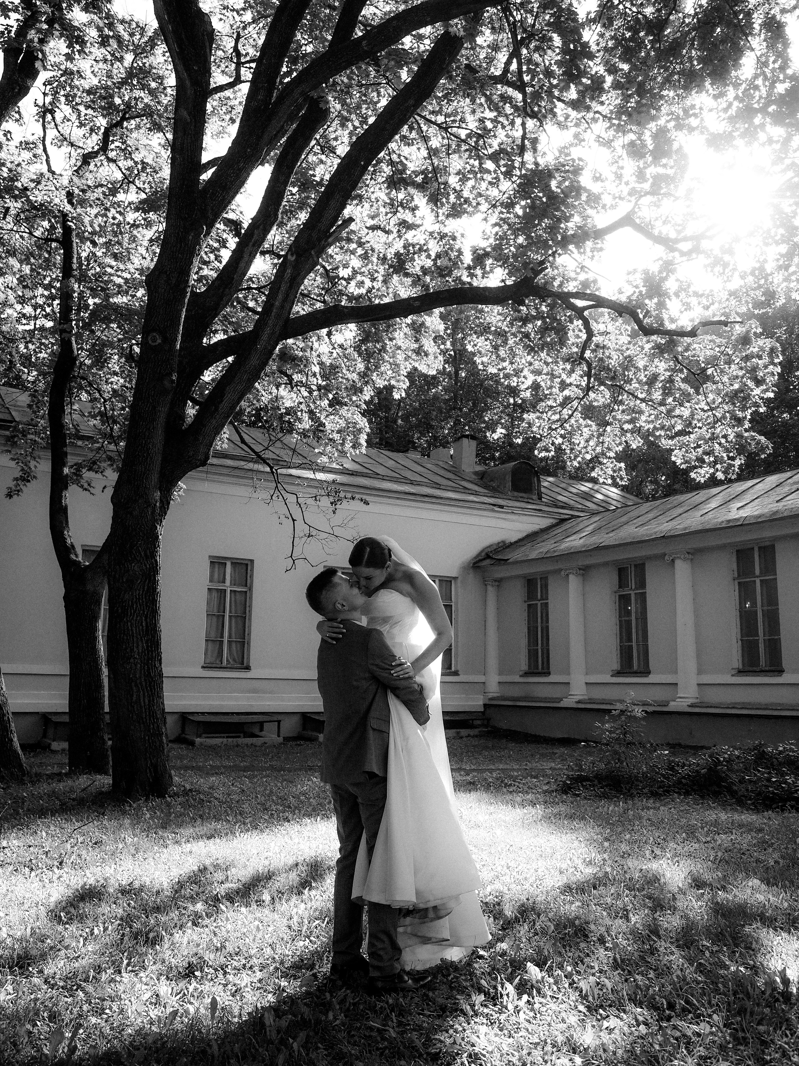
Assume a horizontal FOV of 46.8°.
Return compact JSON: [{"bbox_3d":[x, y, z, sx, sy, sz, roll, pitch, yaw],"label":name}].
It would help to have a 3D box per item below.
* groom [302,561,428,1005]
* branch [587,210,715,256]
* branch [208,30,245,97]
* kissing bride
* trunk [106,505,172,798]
[{"bbox_3d":[-0.136,1.046,4.020,0.540,1.760,0.520,7,-11,-32],"label":"groom"},{"bbox_3d":[3.126,-3.737,11.500,1.550,0.580,0.500,1,-10,0],"label":"branch"},{"bbox_3d":[-2.222,-6.030,11.850,0.480,0.870,0.300,1,-10,0],"label":"branch"},{"bbox_3d":[0.032,0.986,4.230,0.780,1.900,0.600,6,-11,-29],"label":"kissing bride"},{"bbox_3d":[-3.038,1.371,10.750,0.700,3.380,0.680,-3,-9,0],"label":"trunk"}]

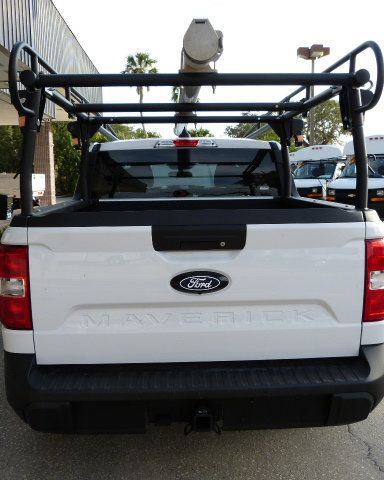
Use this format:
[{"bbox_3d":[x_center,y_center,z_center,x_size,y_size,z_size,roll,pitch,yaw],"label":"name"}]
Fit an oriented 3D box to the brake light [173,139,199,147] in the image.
[{"bbox_3d":[-0.046,-0.741,3.514,0.200,0.060,0.070,-1,8,-3],"label":"brake light"}]

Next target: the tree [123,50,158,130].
[{"bbox_3d":[-3.837,-9.191,36.960,3.000,11.100,3.000,-1,8,-3],"label":"tree"}]

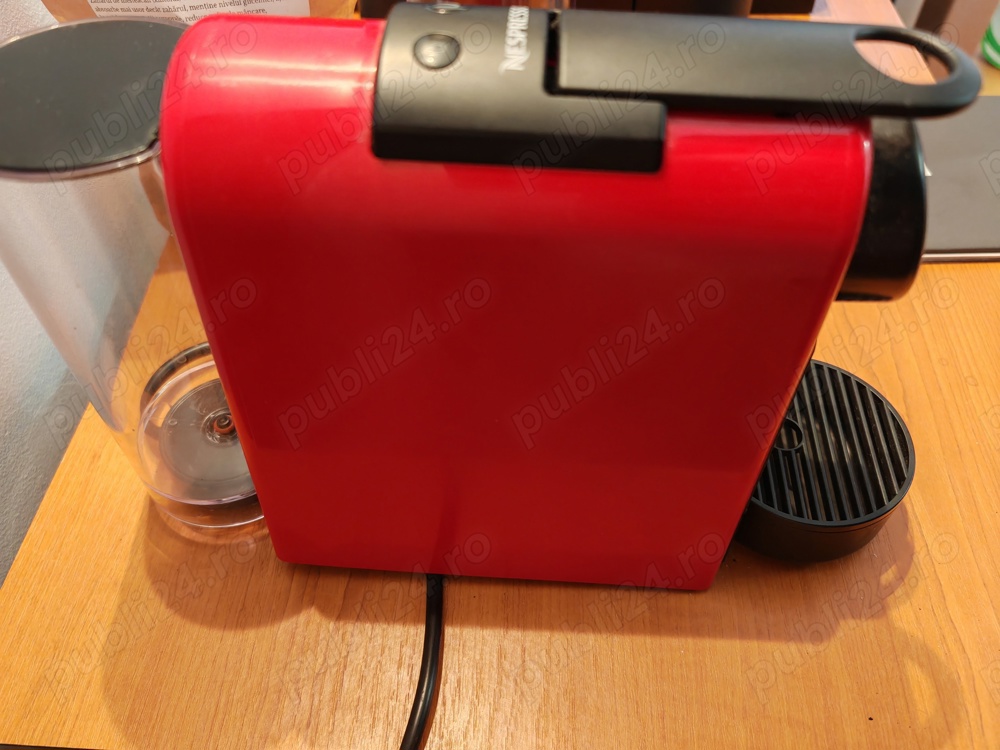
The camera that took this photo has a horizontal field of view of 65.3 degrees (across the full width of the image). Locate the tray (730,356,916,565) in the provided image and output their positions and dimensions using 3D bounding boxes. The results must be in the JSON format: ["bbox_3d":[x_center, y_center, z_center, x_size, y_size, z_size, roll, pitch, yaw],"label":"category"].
[{"bbox_3d":[0.122,0.033,0.323,0.081,0.031,0.081,3,51,3],"label":"tray"}]

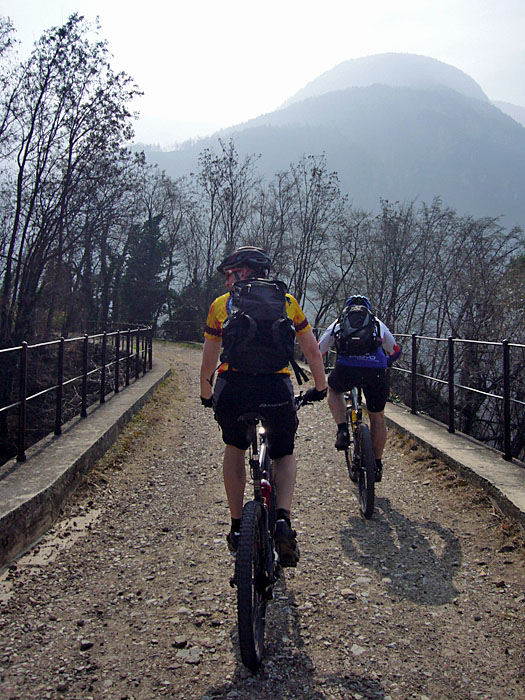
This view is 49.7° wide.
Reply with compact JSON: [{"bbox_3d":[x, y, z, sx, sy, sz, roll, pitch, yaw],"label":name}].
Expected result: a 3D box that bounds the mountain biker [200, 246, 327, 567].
[{"bbox_3d":[0.005,0.235,2.900,0.700,1.500,0.830,1,2,5],"label":"mountain biker"}]

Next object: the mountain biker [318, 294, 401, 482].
[{"bbox_3d":[0.780,0.300,4.570,0.680,1.500,0.920,1,2,3],"label":"mountain biker"}]

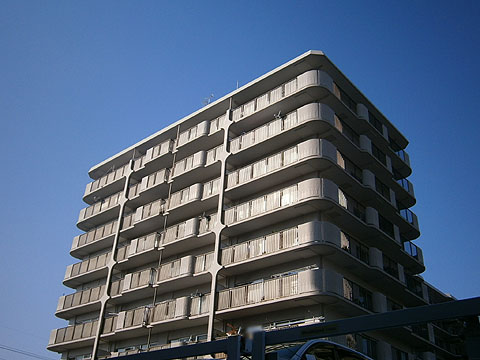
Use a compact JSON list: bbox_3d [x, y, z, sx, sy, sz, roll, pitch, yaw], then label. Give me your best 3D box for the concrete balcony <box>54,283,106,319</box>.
[{"bbox_3d":[-12.644,10.101,41.229,7.896,1.288,1.736,-22,-39,36],"label":"concrete balcony"}]

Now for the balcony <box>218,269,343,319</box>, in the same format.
[{"bbox_3d":[2.129,6.498,28.069,7.644,1.246,1.680,-22,-39,36],"label":"balcony"}]

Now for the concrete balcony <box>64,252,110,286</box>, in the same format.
[{"bbox_3d":[-12.494,7.698,42.659,7.896,1.288,1.736,-22,-39,36],"label":"concrete balcony"}]

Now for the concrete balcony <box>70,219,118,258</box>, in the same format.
[{"bbox_3d":[-12.344,5.296,44.089,7.896,1.288,1.736,-22,-39,36],"label":"concrete balcony"}]

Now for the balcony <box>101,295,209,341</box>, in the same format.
[{"bbox_3d":[-5.472,9.475,33.863,10.584,1.246,1.652,-22,-39,36],"label":"balcony"}]

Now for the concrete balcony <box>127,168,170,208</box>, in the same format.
[{"bbox_3d":[-6.882,0.698,41.191,5.012,1.246,1.652,-22,-39,36],"label":"concrete balcony"}]

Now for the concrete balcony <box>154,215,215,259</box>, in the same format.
[{"bbox_3d":[-3.136,3.869,35.164,5.208,1.246,1.652,-22,-39,36],"label":"concrete balcony"}]

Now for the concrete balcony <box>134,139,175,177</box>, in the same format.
[{"bbox_3d":[-6.725,-1.700,42.628,5.012,1.246,1.652,-22,-39,36],"label":"concrete balcony"}]

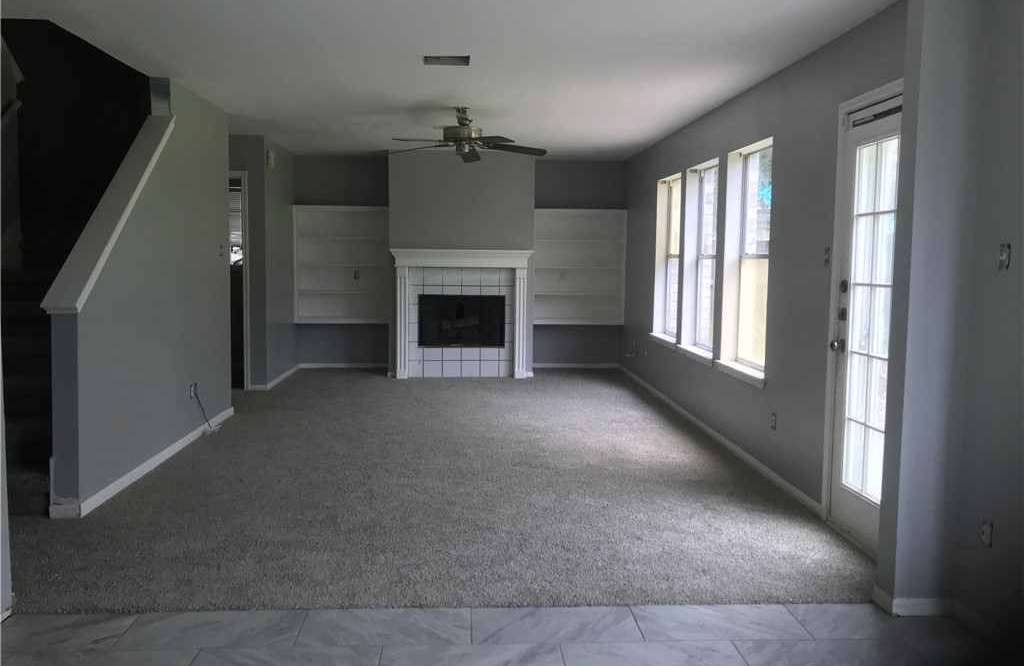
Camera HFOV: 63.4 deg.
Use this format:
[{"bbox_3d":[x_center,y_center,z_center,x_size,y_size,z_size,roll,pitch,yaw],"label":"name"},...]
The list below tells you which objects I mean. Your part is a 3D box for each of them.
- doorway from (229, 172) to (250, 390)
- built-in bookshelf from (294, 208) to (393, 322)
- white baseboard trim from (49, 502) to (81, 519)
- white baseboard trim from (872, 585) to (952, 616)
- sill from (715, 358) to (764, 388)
[{"bbox_3d":[-2.989,-0.494,8.036,0.870,2.095,0.120,0,5,-3],"label":"doorway"},{"bbox_3d":[-1.903,-0.766,9.504,1.100,1.320,0.270,0,5,-3],"label":"built-in bookshelf"},{"bbox_3d":[-2.241,0.893,4.149,0.145,0.070,0.020,0,5,-3],"label":"white baseboard trim"},{"bbox_3d":[1.525,1.018,3.154,0.245,0.076,0.150,0,5,-3],"label":"white baseboard trim"},{"bbox_3d":[1.599,0.280,5.623,0.135,0.066,1.030,0,5,-3],"label":"sill"}]

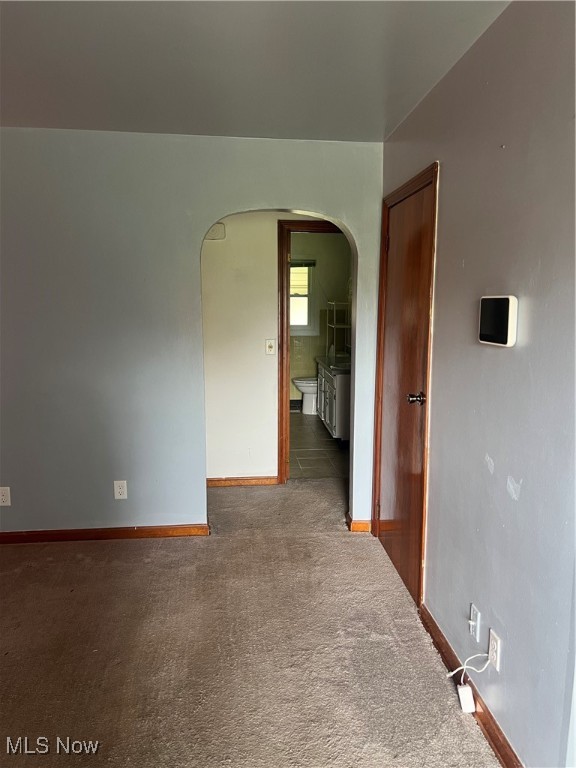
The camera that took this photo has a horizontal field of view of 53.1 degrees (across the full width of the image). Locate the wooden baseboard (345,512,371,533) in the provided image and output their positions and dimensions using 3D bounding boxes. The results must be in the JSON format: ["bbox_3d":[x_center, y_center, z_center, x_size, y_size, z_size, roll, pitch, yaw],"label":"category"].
[{"bbox_3d":[0.459,0.913,3.815,0.135,0.068,0.205,-1,8,-5],"label":"wooden baseboard"}]

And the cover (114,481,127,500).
[{"bbox_3d":[-1.032,0.659,3.563,0.074,0.117,0.012,-1,8,-5],"label":"cover"}]

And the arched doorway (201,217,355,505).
[{"bbox_3d":[-0.053,-0.049,3.645,0.946,2.017,0.185,-1,8,-5],"label":"arched doorway"}]

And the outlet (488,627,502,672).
[{"bbox_3d":[0.707,0.911,1.978,0.012,0.117,0.075,-1,8,-5],"label":"outlet"}]

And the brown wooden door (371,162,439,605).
[{"bbox_3d":[0.617,-0.003,3.105,0.050,2.083,0.965,-1,8,-5],"label":"brown wooden door"}]

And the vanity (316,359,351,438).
[{"bbox_3d":[0.637,0.143,6.551,0.495,0.820,1.420,-1,8,-5],"label":"vanity"}]

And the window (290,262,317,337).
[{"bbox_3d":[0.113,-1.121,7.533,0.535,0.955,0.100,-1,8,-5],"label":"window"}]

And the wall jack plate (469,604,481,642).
[{"bbox_3d":[0.695,0.885,2.135,0.010,0.115,0.073,0,8,-5],"label":"wall jack plate"}]

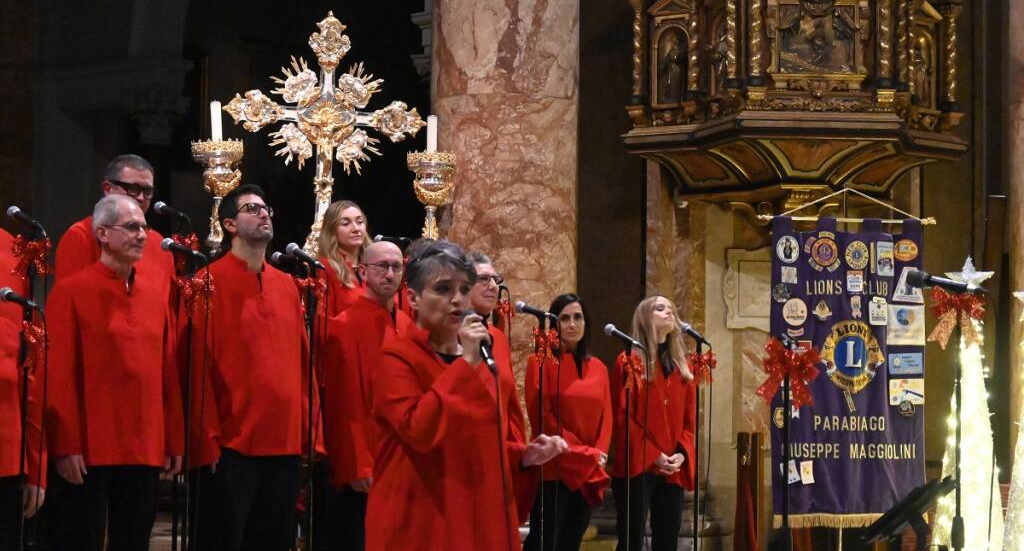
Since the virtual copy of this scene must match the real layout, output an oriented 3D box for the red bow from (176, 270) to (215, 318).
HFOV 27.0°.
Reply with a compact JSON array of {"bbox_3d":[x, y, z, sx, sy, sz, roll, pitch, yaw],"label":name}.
[{"bbox_3d":[-1.179,0.067,7.950,0.155,0.175,0.080,1,-2,-32],"label":"red bow"}]

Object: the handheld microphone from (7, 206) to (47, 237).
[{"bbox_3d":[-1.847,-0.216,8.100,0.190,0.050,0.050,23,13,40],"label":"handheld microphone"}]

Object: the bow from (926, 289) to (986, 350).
[{"bbox_3d":[1.268,0.123,6.100,0.160,0.170,0.080,1,-2,-6],"label":"bow"}]

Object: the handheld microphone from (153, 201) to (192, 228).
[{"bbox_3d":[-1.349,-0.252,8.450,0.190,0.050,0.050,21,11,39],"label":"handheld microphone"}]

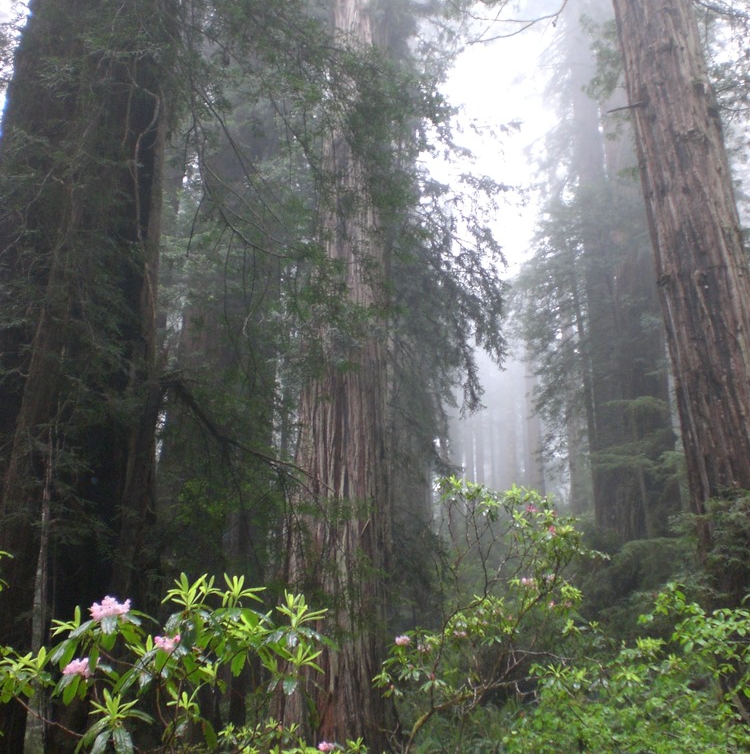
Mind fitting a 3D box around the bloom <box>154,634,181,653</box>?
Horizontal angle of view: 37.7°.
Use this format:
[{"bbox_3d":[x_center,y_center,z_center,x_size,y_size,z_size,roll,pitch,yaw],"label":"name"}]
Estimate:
[{"bbox_3d":[-0.690,0.886,3.650,0.090,0.068,0.090,-3,20,-11],"label":"bloom"}]

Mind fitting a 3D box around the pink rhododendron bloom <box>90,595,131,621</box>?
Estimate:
[{"bbox_3d":[-0.867,0.761,3.600,0.132,0.090,0.125,-4,21,-14],"label":"pink rhododendron bloom"}]

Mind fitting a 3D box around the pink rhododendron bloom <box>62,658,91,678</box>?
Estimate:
[{"bbox_3d":[-0.989,0.966,3.650,0.100,0.072,0.100,-5,21,-16],"label":"pink rhododendron bloom"}]

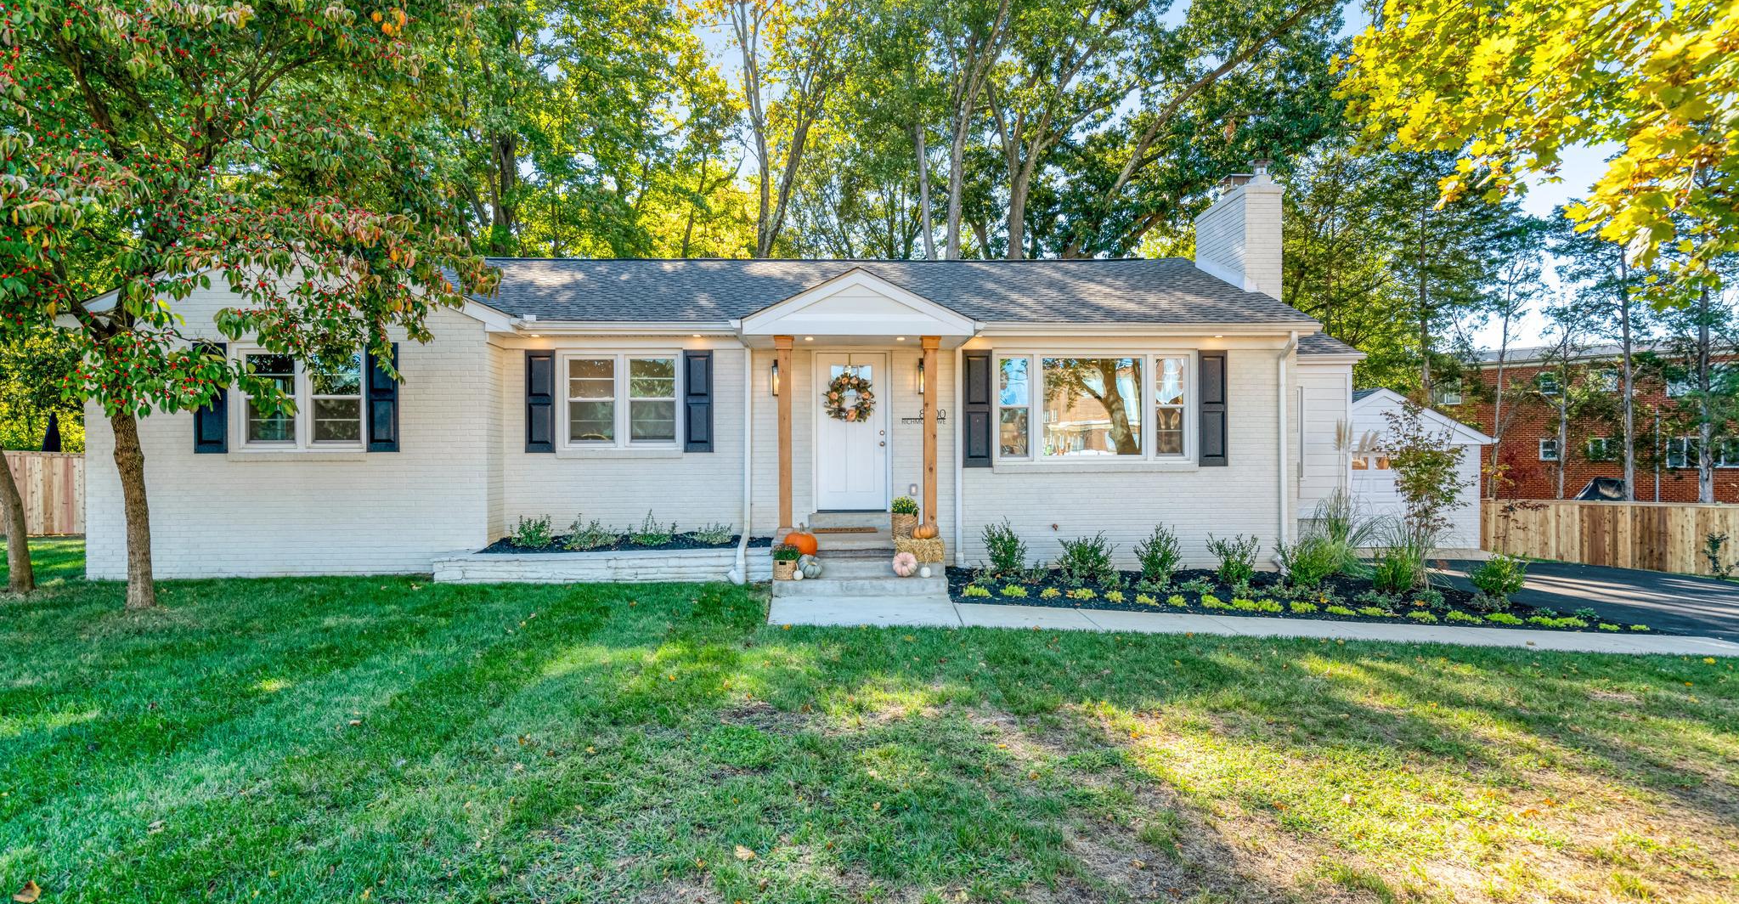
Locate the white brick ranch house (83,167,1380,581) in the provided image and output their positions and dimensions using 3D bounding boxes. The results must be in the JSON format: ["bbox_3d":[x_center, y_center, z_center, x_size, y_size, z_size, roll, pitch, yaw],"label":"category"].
[{"bbox_3d":[-0.970,-1.200,14.450,16.800,5.450,9.500,0,0,-2],"label":"white brick ranch house"}]

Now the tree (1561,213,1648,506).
[{"bbox_3d":[17.016,-2.100,20.000,2.700,8.600,2.700,0,0,-2],"label":"tree"}]

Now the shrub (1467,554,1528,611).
[{"bbox_3d":[6.880,1.390,9.550,0.650,0.630,0.630,0,0,-2],"label":"shrub"}]

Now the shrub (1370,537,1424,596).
[{"bbox_3d":[6.050,1.320,10.000,0.640,0.650,0.620,0,0,-2],"label":"shrub"}]

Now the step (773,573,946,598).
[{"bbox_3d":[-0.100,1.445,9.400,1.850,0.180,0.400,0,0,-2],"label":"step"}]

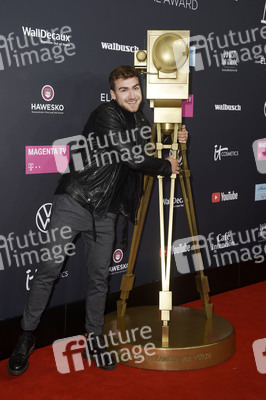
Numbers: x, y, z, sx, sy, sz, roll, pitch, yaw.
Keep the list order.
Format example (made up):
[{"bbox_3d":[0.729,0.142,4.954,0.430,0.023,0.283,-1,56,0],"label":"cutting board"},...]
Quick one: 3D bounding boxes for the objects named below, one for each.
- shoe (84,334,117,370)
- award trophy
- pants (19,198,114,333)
[{"bbox_3d":[-0.185,0.873,3.522,0.110,0.125,0.285,-4,8,-31],"label":"shoe"},{"bbox_3d":[0.231,-0.037,3.689,0.810,1.890,0.810,1,7,4],"label":"award trophy"},{"bbox_3d":[-0.371,0.359,3.493,0.540,0.850,0.340,-1,7,-11],"label":"pants"}]

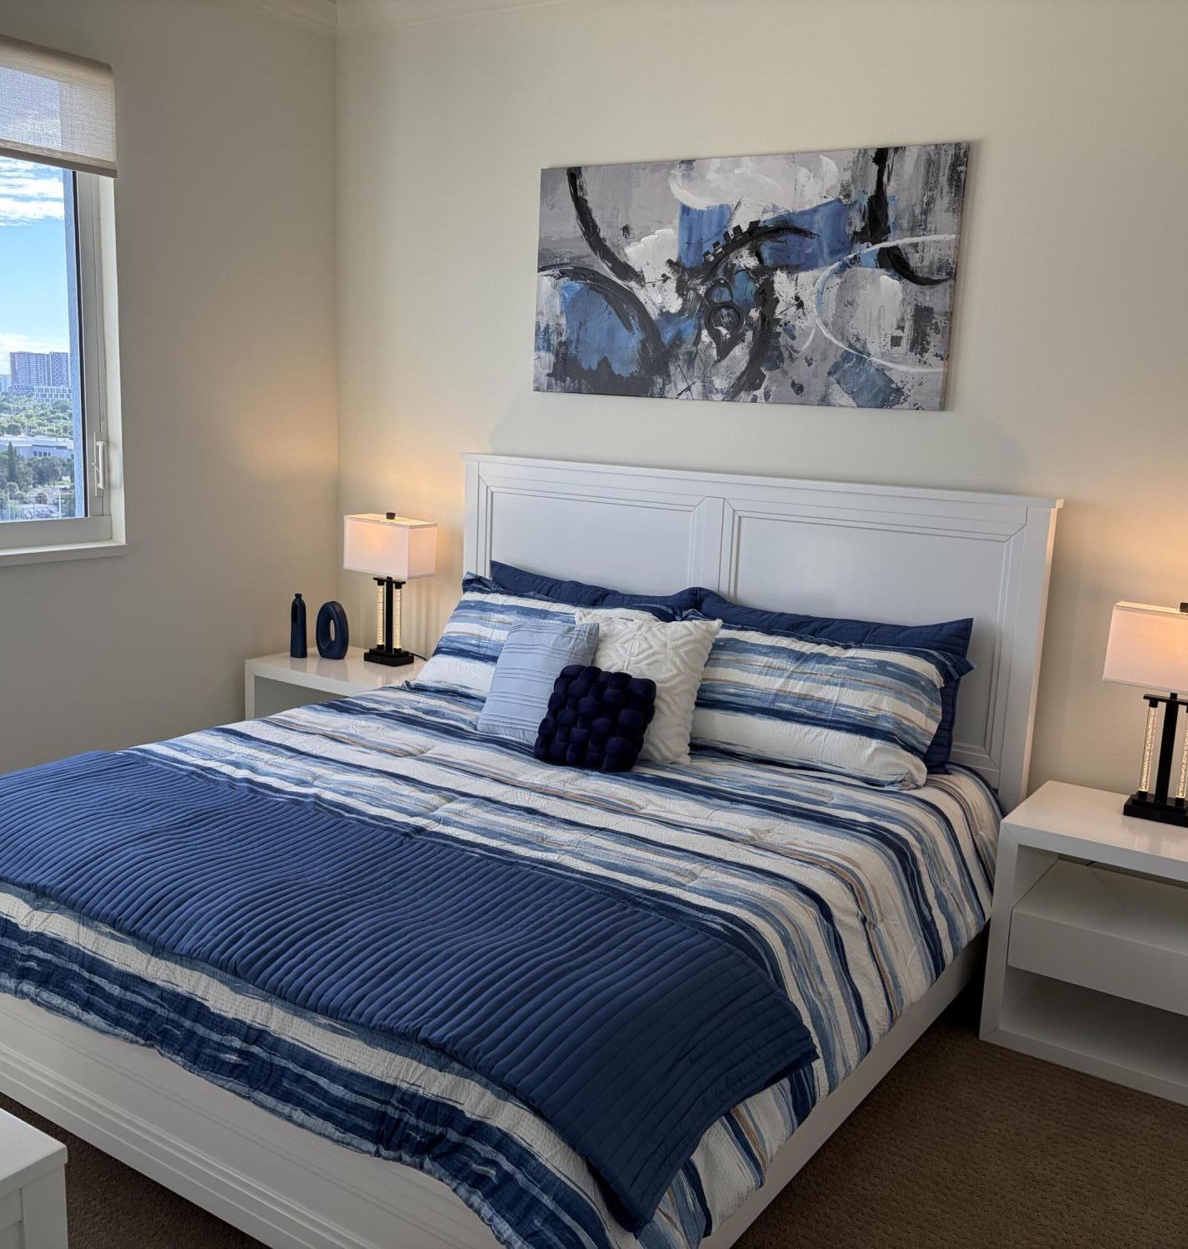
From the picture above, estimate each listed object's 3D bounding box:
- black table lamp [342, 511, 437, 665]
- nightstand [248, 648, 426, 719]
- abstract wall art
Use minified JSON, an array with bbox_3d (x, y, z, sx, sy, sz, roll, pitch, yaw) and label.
[{"bbox_3d":[-0.755,-0.133,4.634,0.311,0.558,0.150,9,13,33],"label":"black table lamp"},{"bbox_3d":[-0.895,0.440,4.665,0.644,0.589,0.459,9,13,33],"label":"nightstand"},{"bbox_3d":[0.412,-1.057,3.856,1.430,0.726,0.036,9,13,33],"label":"abstract wall art"}]

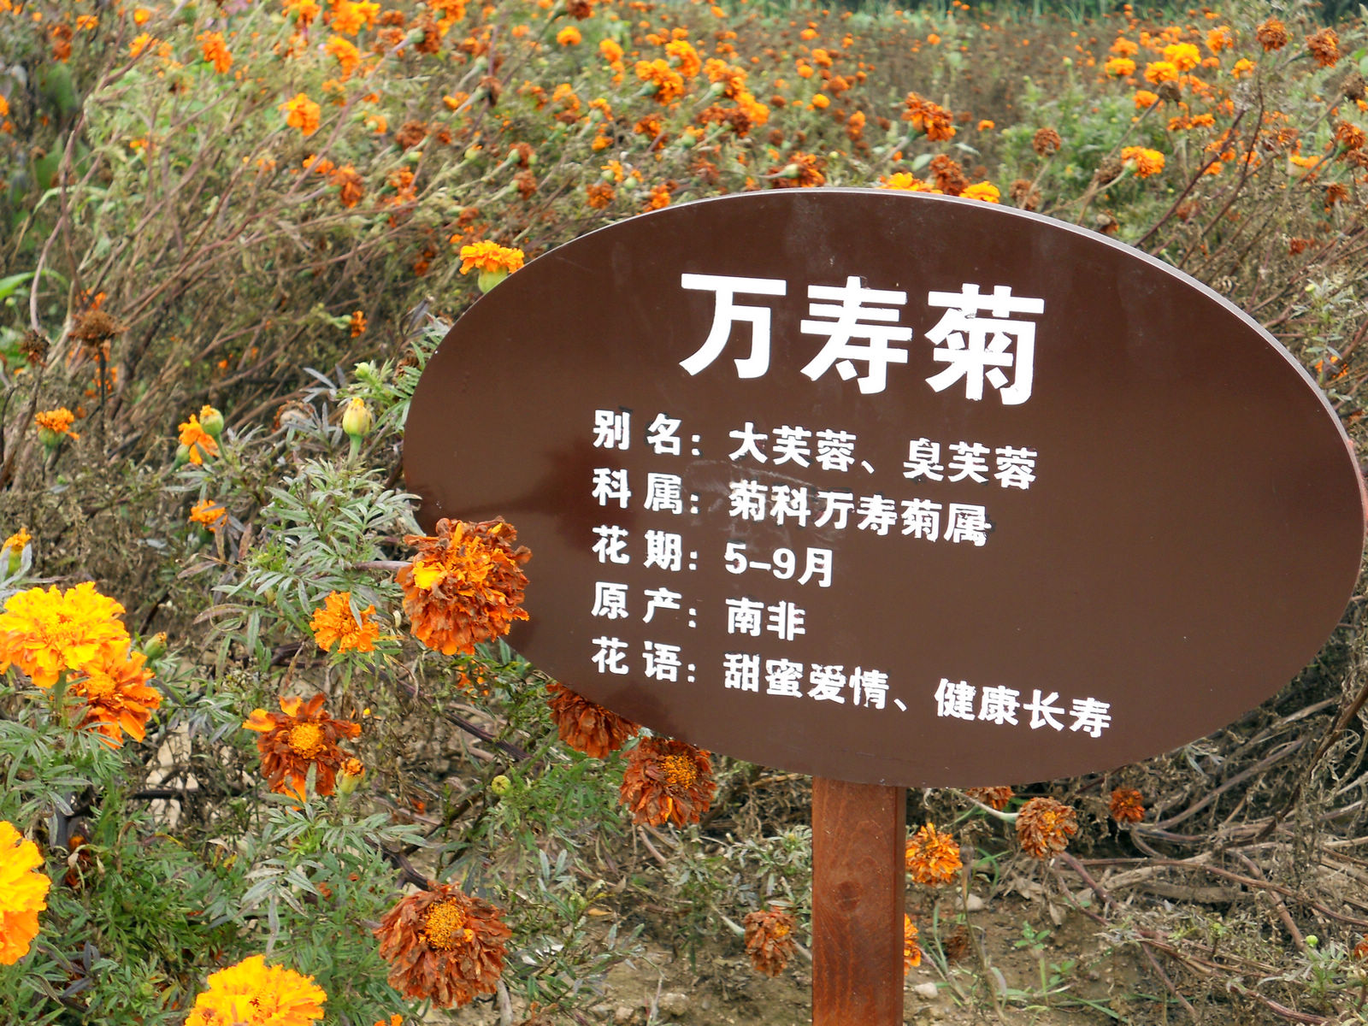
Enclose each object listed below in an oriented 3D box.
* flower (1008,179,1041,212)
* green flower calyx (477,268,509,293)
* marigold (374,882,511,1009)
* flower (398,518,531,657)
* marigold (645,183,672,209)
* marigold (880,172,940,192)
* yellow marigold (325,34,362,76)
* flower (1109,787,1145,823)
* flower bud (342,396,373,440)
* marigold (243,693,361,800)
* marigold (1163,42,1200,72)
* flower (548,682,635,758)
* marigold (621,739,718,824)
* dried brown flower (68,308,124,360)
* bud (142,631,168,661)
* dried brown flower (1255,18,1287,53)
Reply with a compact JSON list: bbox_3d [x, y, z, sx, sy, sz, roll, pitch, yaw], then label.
[{"bbox_3d":[0.391,-0.364,2.450,0.037,0.038,0.035,4,-23,14],"label":"flower"},{"bbox_3d":[-0.129,-0.157,1.430,0.020,0.022,0.020,0,15,0],"label":"green flower calyx"},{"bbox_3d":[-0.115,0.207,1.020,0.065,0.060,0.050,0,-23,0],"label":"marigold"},{"bbox_3d":[-0.108,0.036,1.050,0.065,0.067,0.053,-2,-20,-7],"label":"flower"},{"bbox_3d":[-0.036,-0.443,3.000,0.038,0.040,0.036,0,-24,0],"label":"marigold"},{"bbox_3d":[0.225,-0.316,2.100,0.060,0.045,0.058,2,15,6],"label":"marigold"},{"bbox_3d":[-0.478,-0.644,3.000,0.055,0.053,0.053,-2,15,-9],"label":"yellow marigold"},{"bbox_3d":[0.374,0.246,1.800,0.030,0.030,0.026,0,-24,0],"label":"flower"},{"bbox_3d":[-0.184,-0.053,1.200,0.017,0.024,0.017,-2,15,-9],"label":"flower bud"},{"bbox_3d":[-0.206,0.126,1.150,0.061,0.056,0.040,0,-20,0],"label":"marigold"},{"bbox_3d":[0.782,-0.716,3.350,0.058,0.047,0.057,3,15,12],"label":"marigold"},{"bbox_3d":[-0.052,0.116,1.250,0.057,0.055,0.048,0,-23,0],"label":"flower"},{"bbox_3d":[-0.010,0.166,1.320,0.059,0.055,0.053,-4,-26,-15],"label":"marigold"},{"bbox_3d":[-0.482,-0.147,1.750,0.045,0.040,0.045,0,15,0],"label":"dried brown flower"},{"bbox_3d":[-0.290,0.073,1.170,0.013,0.017,0.013,24,13,-11],"label":"bud"},{"bbox_3d":[0.716,-0.582,2.600,0.039,0.040,0.038,0,15,0],"label":"dried brown flower"}]

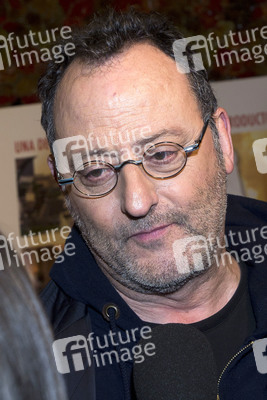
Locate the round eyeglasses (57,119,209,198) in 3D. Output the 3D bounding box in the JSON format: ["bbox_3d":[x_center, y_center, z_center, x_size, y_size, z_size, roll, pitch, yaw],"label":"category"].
[{"bbox_3d":[0.001,-0.047,0.700,0.152,0.045,0.138,-14,20,9],"label":"round eyeglasses"}]

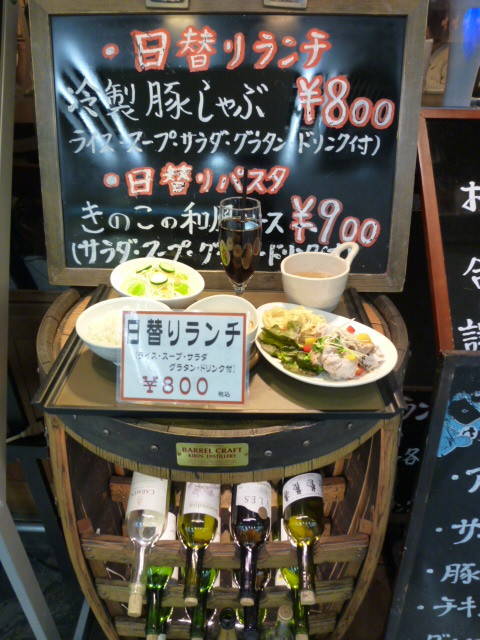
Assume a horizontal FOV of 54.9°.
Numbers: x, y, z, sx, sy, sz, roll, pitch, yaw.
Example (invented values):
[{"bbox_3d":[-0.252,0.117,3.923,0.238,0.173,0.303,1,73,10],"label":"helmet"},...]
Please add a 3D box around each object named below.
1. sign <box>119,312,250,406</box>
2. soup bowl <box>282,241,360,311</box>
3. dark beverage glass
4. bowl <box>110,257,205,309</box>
[{"bbox_3d":[-0.069,0.045,0.551,0.154,0.112,0.006,1,1,2],"label":"sign"},{"bbox_3d":[0.129,-0.067,0.749,0.131,0.082,0.108,-19,37,-28],"label":"soup bowl"},{"bbox_3d":[0.000,-0.087,0.690,0.063,0.177,0.063,1,32,1],"label":"dark beverage glass"},{"bbox_3d":[-0.132,-0.048,0.740,0.147,0.056,0.147,4,32,-2],"label":"bowl"}]

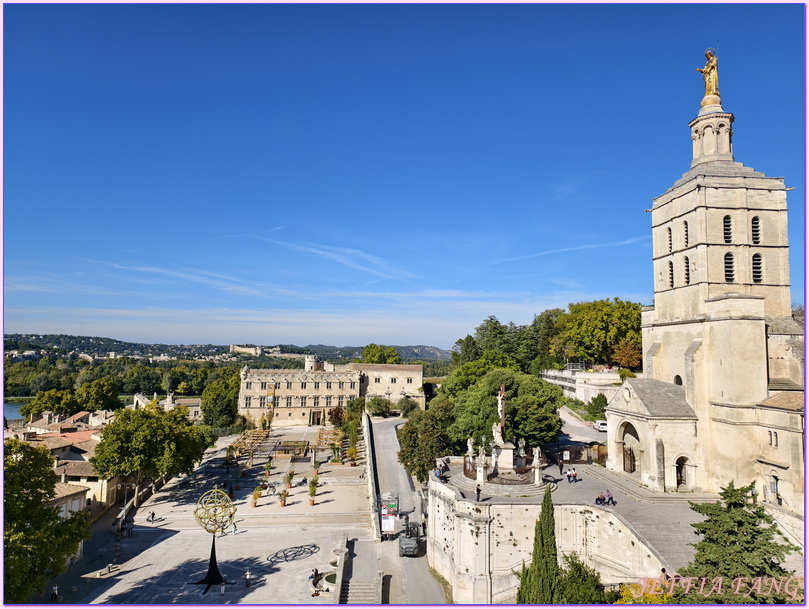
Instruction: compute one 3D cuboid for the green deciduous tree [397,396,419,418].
[{"bbox_3d":[0.968,35.379,185.667,7.600,7.200,7.000,1,-5,0],"label":"green deciduous tree"}]

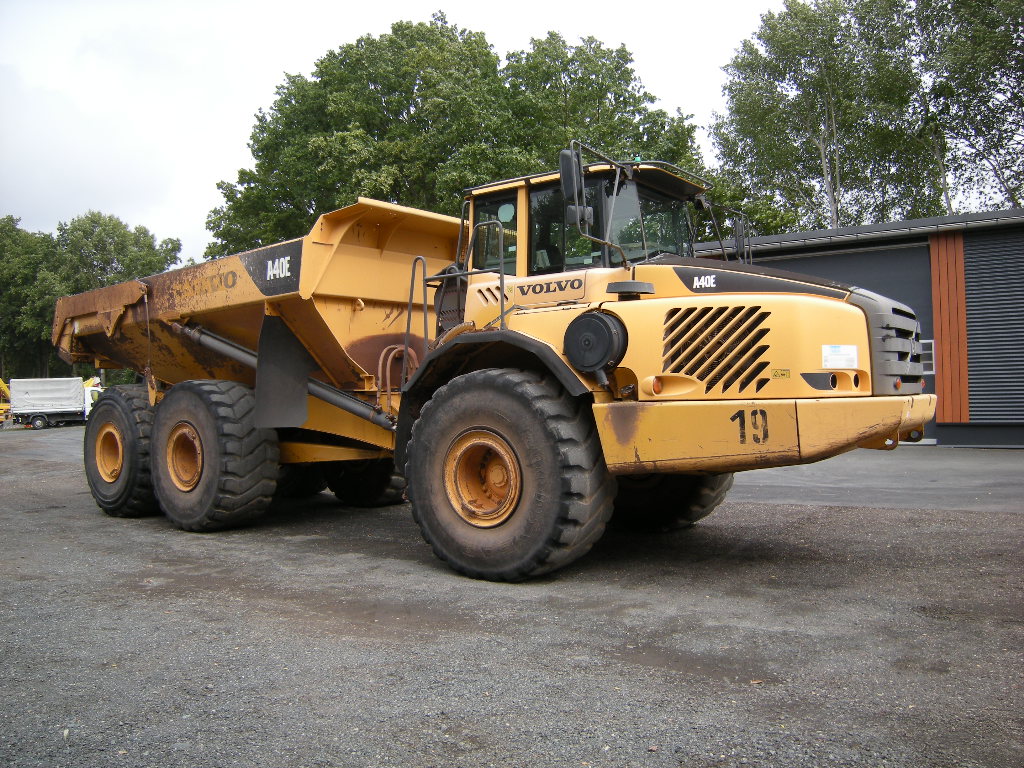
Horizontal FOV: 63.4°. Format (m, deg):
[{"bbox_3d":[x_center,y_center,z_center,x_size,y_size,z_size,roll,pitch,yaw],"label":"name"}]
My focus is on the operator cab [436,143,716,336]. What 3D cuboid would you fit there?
[{"bbox_3d":[0.752,-1.237,8.187,2.100,1.560,1.720,-2,-1,35],"label":"operator cab"}]

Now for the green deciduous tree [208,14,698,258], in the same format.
[{"bbox_3d":[-2.077,-6.090,31.888,19.000,16.219,14.000,-1,-1,0],"label":"green deciduous tree"}]

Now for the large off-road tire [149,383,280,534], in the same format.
[{"bbox_3d":[-3.651,0.853,10.124,1.844,1.790,0.760,-2,-1,40],"label":"large off-road tire"}]

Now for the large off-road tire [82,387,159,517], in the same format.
[{"bbox_3d":[-5.136,0.897,11.371,1.844,1.790,0.760,-2,-1,40],"label":"large off-road tire"}]

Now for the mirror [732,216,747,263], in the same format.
[{"bbox_3d":[2.495,-1.585,9.085,0.100,0.480,0.240,-1,-1,10],"label":"mirror"}]

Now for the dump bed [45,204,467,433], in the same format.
[{"bbox_3d":[-3.139,-0.768,11.413,6.700,2.050,3.360,-2,-1,40],"label":"dump bed"}]

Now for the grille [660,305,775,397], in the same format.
[{"bbox_3d":[1.533,-0.258,6.224,0.880,0.680,0.070,-2,-1,35],"label":"grille"}]

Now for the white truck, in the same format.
[{"bbox_3d":[-24.915,0.985,47.239,6.000,2.880,2.150,-1,-1,-25],"label":"white truck"}]

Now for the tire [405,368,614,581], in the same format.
[{"bbox_3d":[-0.033,0.748,7.175,1.844,1.790,0.760,-2,-1,35],"label":"tire"}]

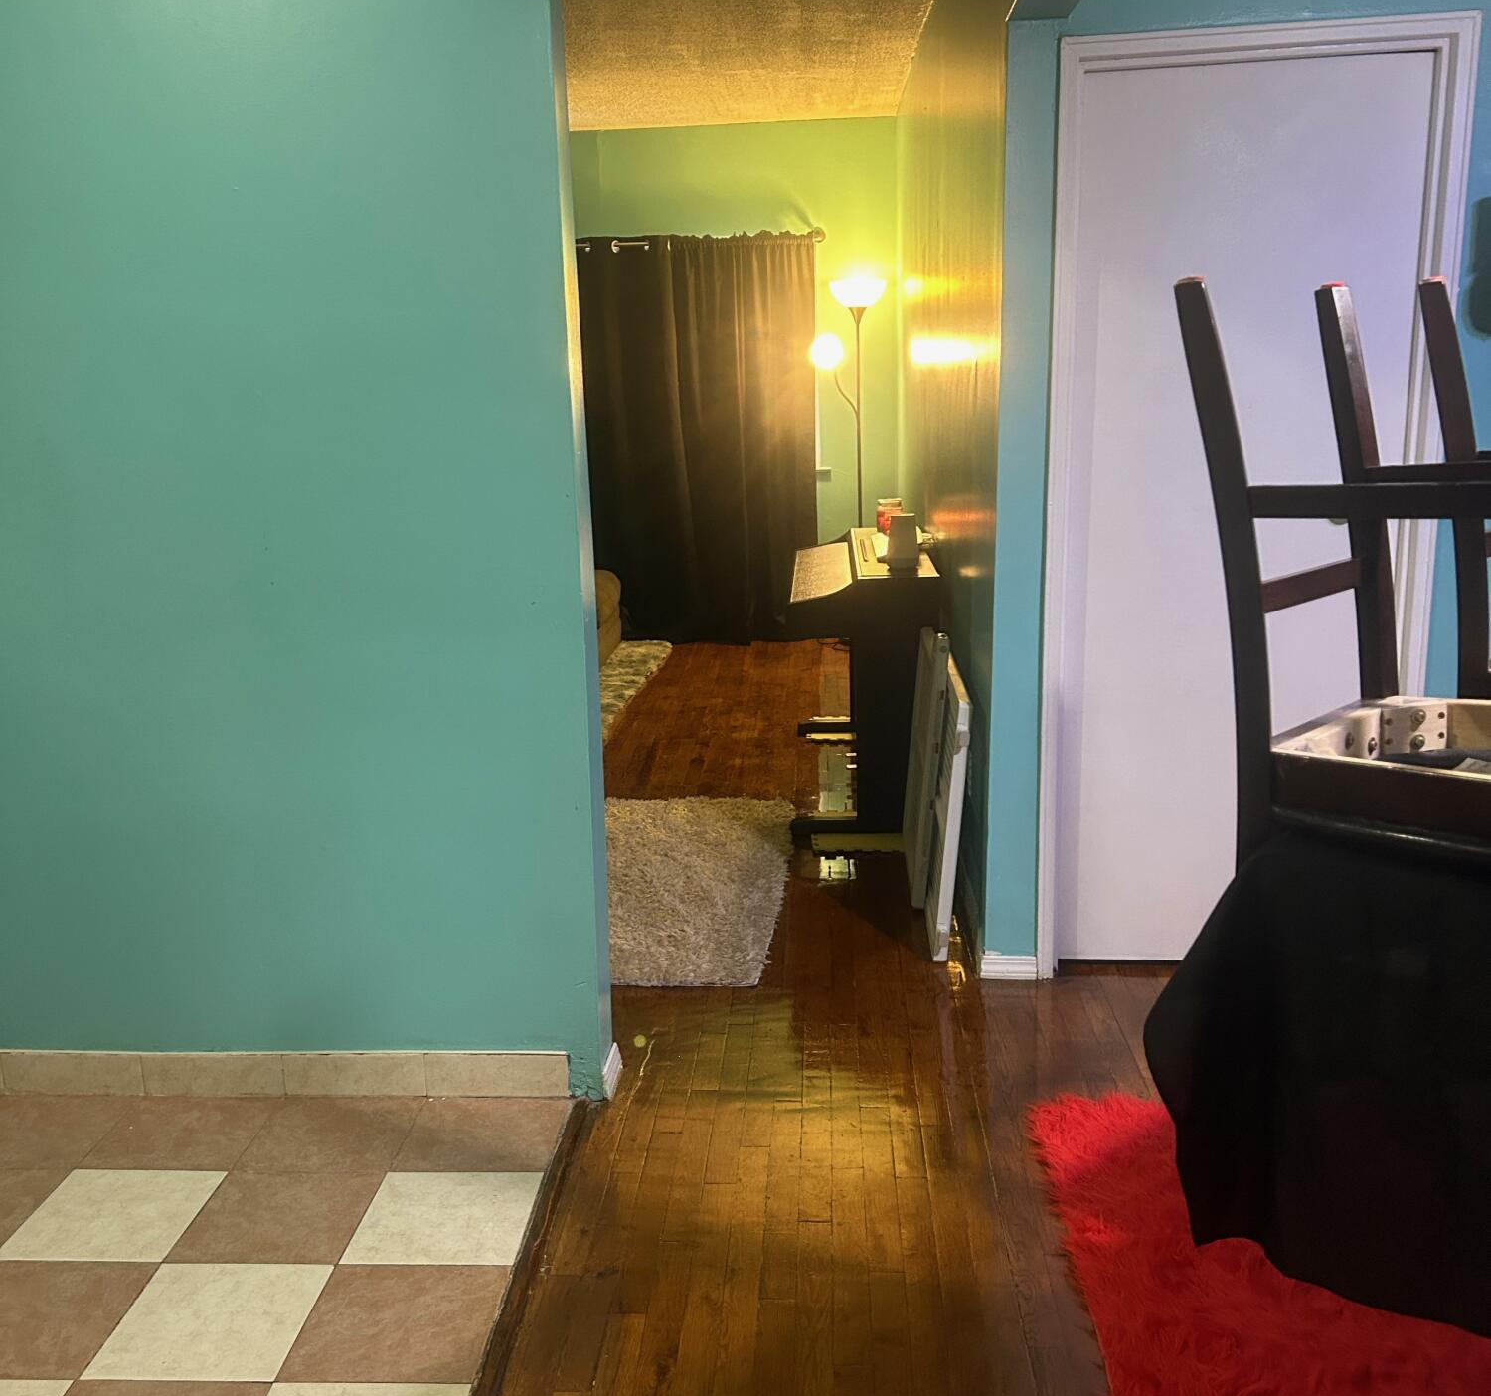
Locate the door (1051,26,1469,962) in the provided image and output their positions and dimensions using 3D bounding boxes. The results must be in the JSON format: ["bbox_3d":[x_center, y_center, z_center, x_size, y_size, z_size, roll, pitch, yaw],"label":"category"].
[{"bbox_3d":[1.121,-0.369,3.400,0.845,2.130,0.130,0,13,5],"label":"door"}]

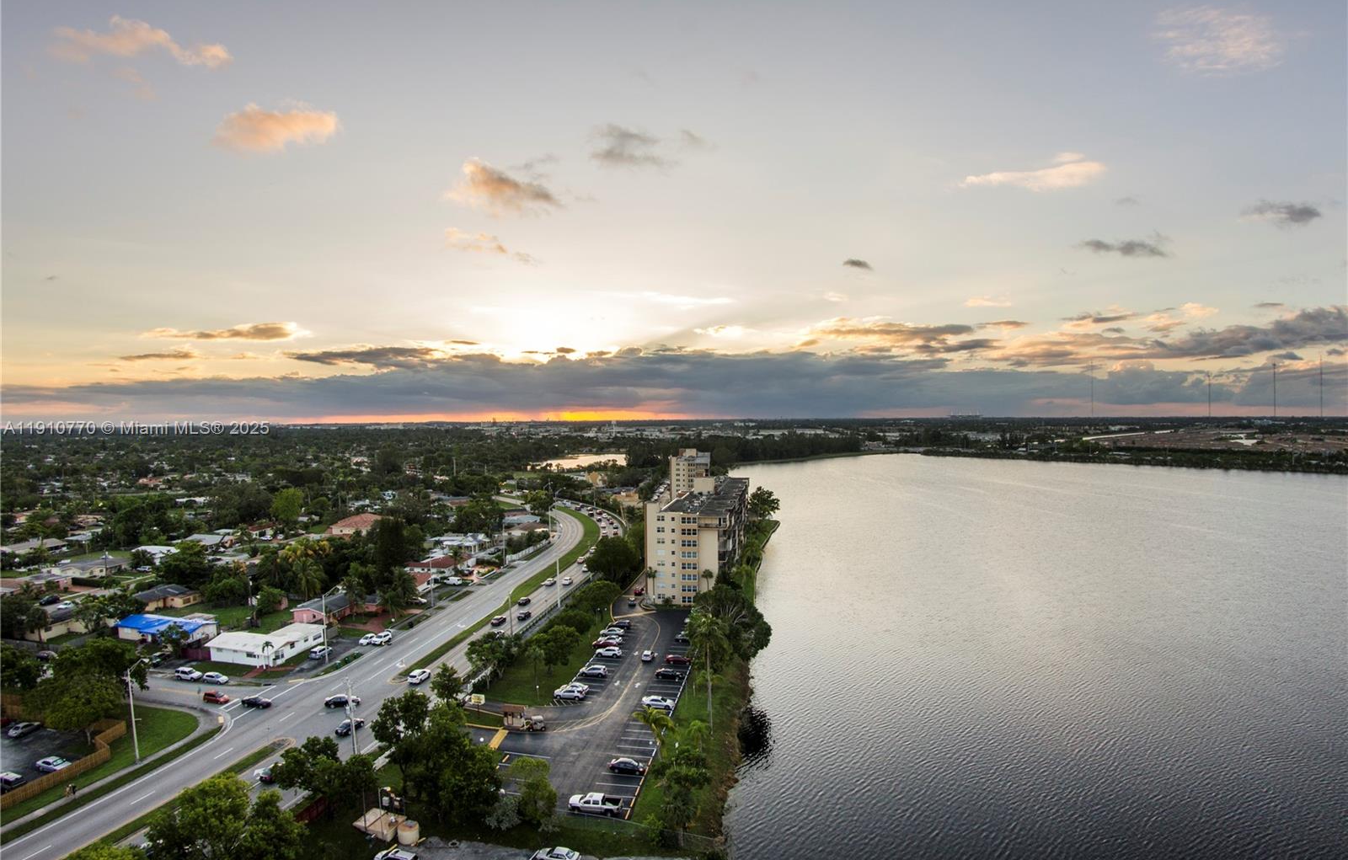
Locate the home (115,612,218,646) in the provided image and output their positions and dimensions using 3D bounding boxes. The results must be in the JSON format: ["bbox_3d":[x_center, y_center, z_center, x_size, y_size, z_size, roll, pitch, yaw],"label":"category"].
[{"bbox_3d":[-102.990,40.230,145.920,17.600,3.900,10.000,0,1,10],"label":"home"}]

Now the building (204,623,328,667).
[{"bbox_3d":[-77.050,40.280,135.100,14.200,3.800,15.800,0,1,10],"label":"building"}]

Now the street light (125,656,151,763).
[{"bbox_3d":[-68.900,36.250,91.270,2.900,13.300,0.500,0,1,14],"label":"street light"}]

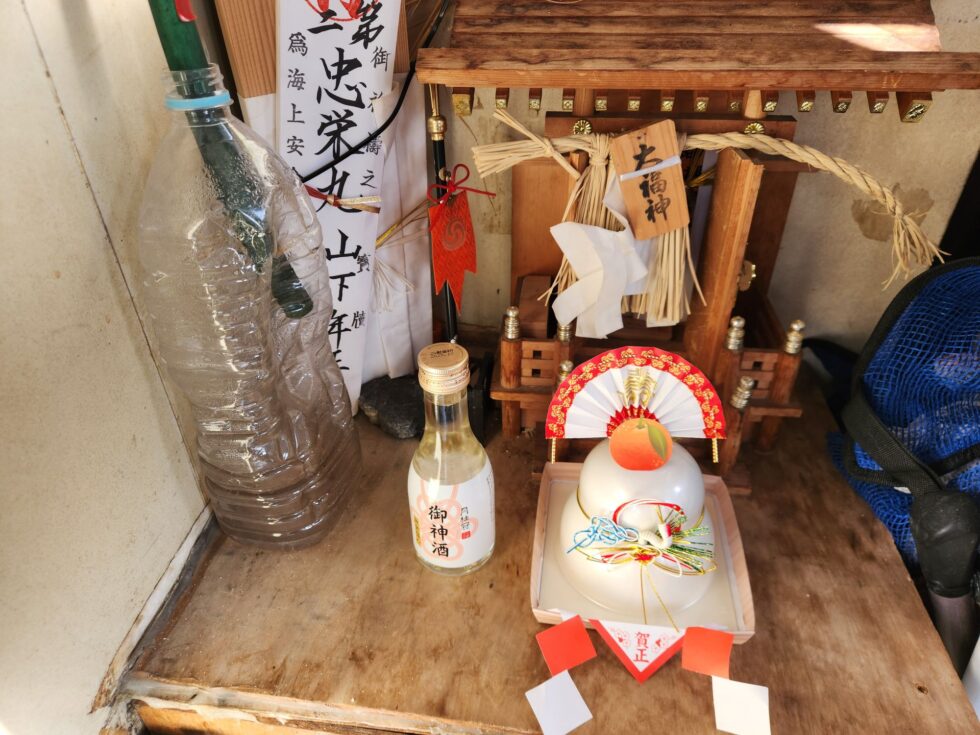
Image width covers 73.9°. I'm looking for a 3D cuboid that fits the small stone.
[{"bbox_3d":[-0.085,0.030,0.574,0.075,0.035,0.062,-1,34,0],"label":"small stone"}]

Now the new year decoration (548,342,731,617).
[{"bbox_3d":[0.095,0.063,0.409,0.116,0.147,0.111,1,34,4],"label":"new year decoration"}]

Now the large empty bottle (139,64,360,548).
[{"bbox_3d":[-0.153,-0.024,0.415,0.109,0.305,0.102,-4,34,-8],"label":"large empty bottle"}]

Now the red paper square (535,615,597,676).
[{"bbox_3d":[0.045,0.163,0.382,0.029,0.002,0.027,-14,45,-14],"label":"red paper square"}]

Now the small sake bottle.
[{"bbox_3d":[-0.026,0.059,0.417,0.057,0.159,0.057,-3,34,-2],"label":"small sake bottle"}]

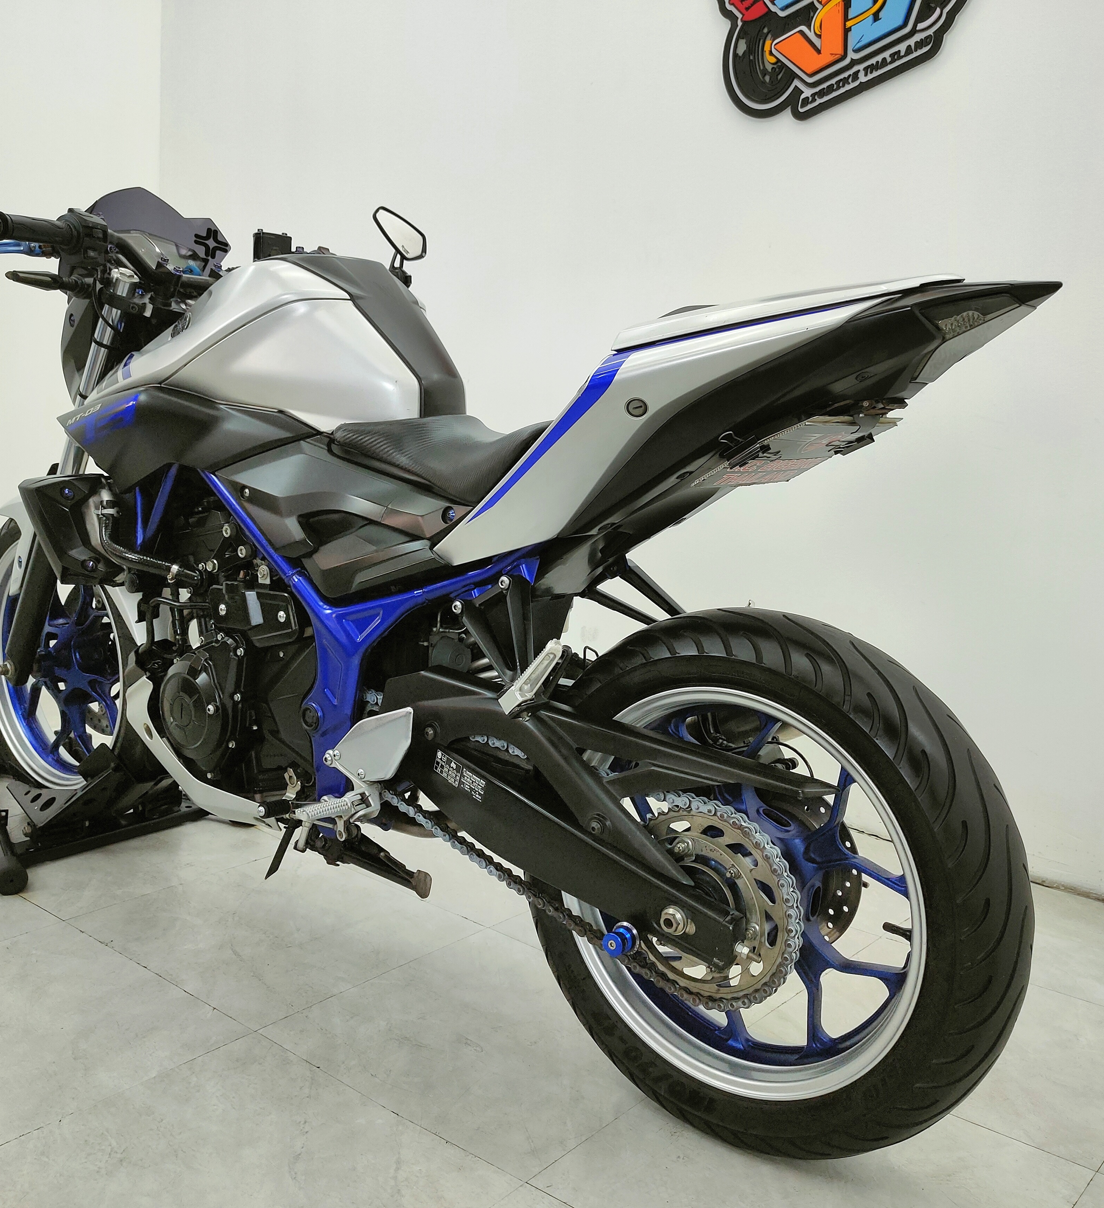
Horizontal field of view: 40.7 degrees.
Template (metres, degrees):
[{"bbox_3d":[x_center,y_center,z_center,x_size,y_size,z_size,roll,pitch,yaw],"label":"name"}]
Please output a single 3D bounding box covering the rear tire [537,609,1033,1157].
[{"bbox_3d":[0.244,0.318,1.695,0.628,0.628,0.146,13,15,40],"label":"rear tire"}]

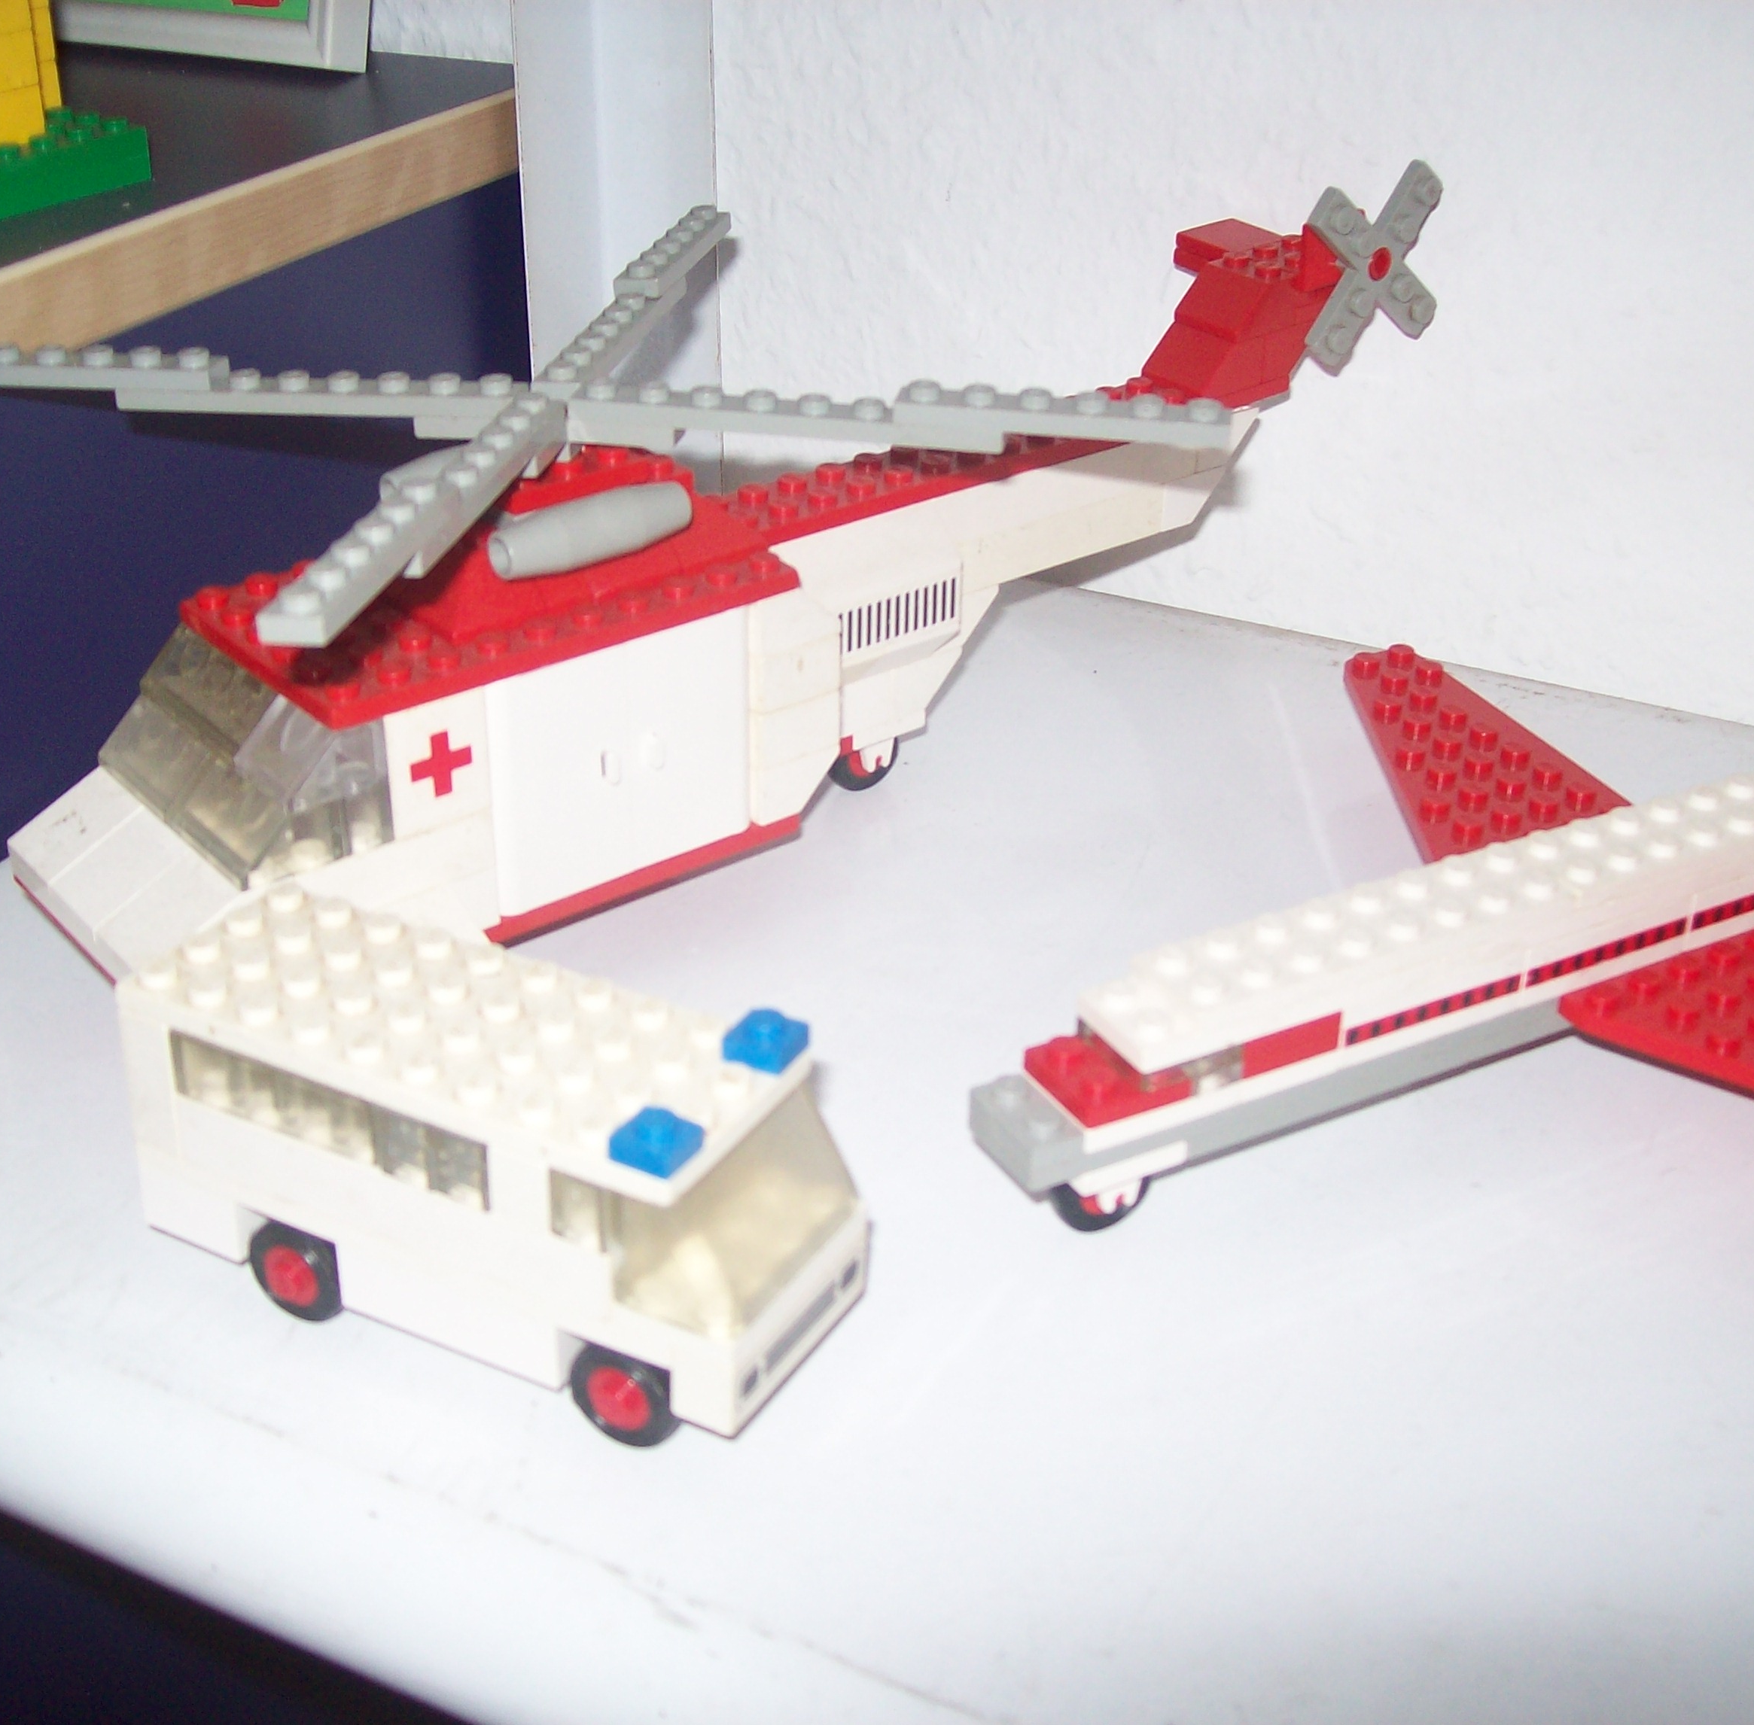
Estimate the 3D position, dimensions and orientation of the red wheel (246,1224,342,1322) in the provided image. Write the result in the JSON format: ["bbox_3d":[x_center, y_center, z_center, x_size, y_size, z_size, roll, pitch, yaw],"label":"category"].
[{"bbox_3d":[-0.072,0.049,0.300,0.014,0.014,0.005,15,31,24],"label":"red wheel"}]

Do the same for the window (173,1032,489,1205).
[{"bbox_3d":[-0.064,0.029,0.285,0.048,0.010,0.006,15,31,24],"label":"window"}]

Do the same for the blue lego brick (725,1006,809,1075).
[{"bbox_3d":[-0.013,0.021,0.282,0.008,0.005,0.008,15,31,24],"label":"blue lego brick"}]

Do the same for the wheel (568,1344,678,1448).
[{"bbox_3d":[-0.029,0.061,0.280,0.014,0.014,0.005,15,31,24],"label":"wheel"}]

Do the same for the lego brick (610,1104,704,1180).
[{"bbox_3d":[-0.024,0.031,0.263,0.008,0.005,0.008,15,31,24],"label":"lego brick"}]

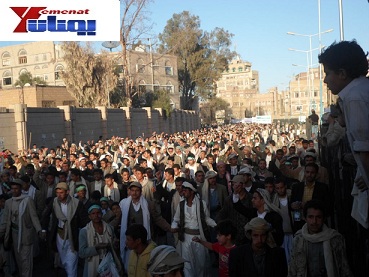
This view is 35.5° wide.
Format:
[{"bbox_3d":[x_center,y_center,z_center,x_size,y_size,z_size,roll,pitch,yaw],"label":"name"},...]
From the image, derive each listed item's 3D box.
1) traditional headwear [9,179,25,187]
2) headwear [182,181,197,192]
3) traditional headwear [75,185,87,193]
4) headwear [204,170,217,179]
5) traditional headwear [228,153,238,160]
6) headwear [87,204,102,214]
[{"bbox_3d":[-2.480,0.650,8.500,0.210,0.105,0.240,0,2,14],"label":"traditional headwear"},{"bbox_3d":[0.071,0.684,8.200,0.210,0.120,0.180,23,-14,-39],"label":"headwear"},{"bbox_3d":[-1.604,0.773,8.900,0.170,0.105,0.195,-1,-6,-14],"label":"traditional headwear"},{"bbox_3d":[0.438,0.611,9.700,0.200,0.130,0.220,-2,-2,-23],"label":"headwear"},{"bbox_3d":[1.157,0.431,13.600,0.205,0.145,0.225,-1,-3,-18],"label":"traditional headwear"},{"bbox_3d":[-1.122,0.888,7.200,0.180,0.105,0.200,-1,-6,-14],"label":"headwear"}]

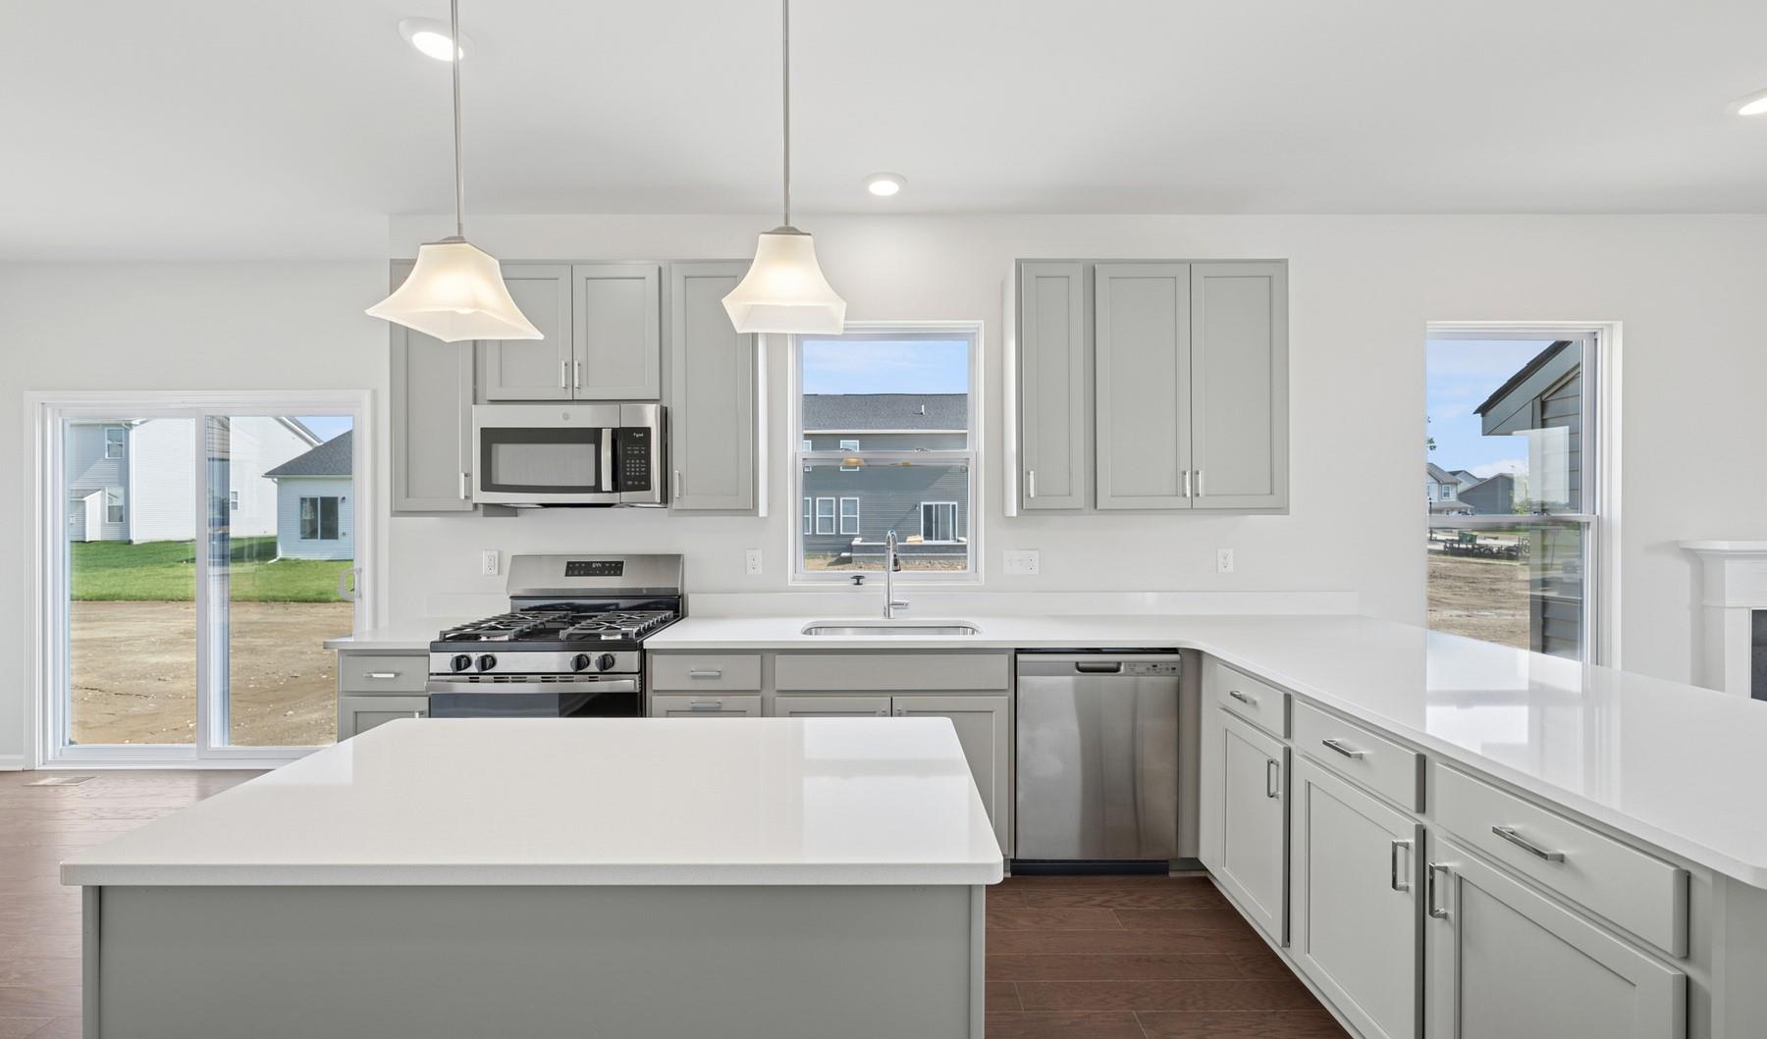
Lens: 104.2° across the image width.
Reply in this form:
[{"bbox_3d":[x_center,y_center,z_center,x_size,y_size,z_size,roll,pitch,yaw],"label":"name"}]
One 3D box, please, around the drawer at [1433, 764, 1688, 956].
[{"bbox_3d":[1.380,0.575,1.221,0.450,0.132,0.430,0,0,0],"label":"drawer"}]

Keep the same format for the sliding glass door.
[{"bbox_3d":[-3.682,0.344,3.787,1.768,2.014,0.130,0,0,0],"label":"sliding glass door"}]

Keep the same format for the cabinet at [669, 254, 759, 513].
[{"bbox_3d":[-0.712,-0.551,3.000,0.380,1.065,0.325,0,0,0],"label":"cabinet"}]

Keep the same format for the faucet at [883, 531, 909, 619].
[{"bbox_3d":[0.055,0.246,2.970,0.115,0.395,0.235,0,0,0],"label":"faucet"}]

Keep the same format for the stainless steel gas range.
[{"bbox_3d":[-1.257,0.762,2.789,0.760,1.198,0.700,0,0,0],"label":"stainless steel gas range"}]

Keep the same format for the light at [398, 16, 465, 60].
[{"bbox_3d":[-1.300,-1.390,2.000,0.175,0.030,0.175,0,0,0],"label":"light"}]

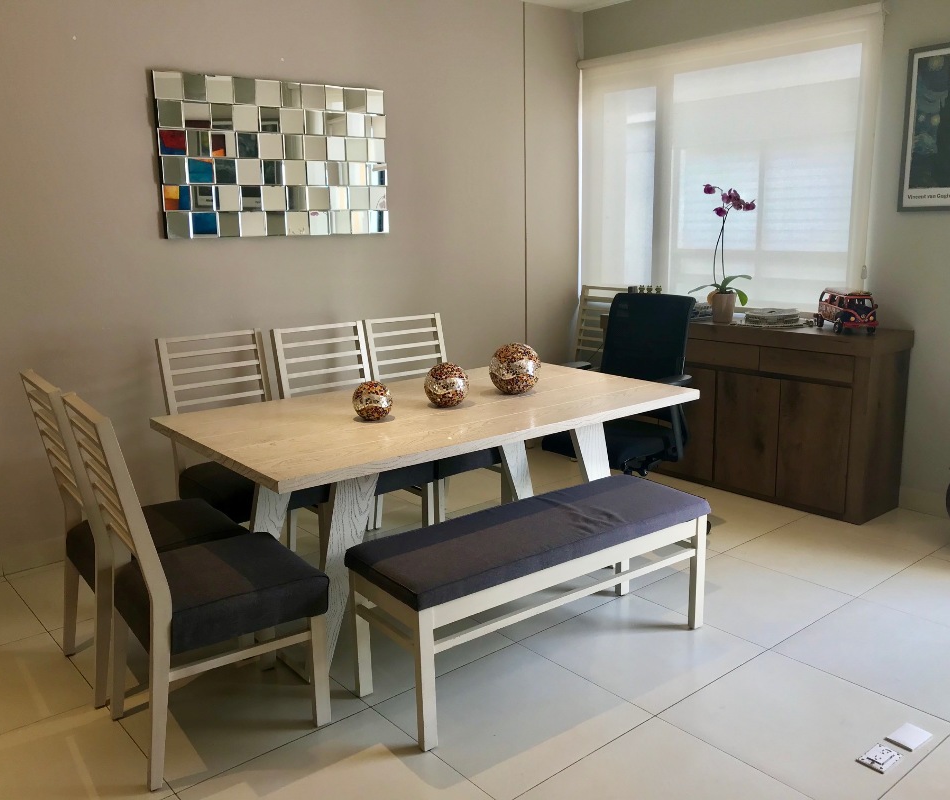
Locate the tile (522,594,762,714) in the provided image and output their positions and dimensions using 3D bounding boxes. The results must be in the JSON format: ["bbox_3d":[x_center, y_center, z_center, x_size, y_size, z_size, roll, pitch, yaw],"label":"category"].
[{"bbox_3d":[0.570,0.845,2.944,0.600,0.012,0.600,-11,15,-39],"label":"tile"}]

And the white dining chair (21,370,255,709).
[{"bbox_3d":[-1.083,0.385,2.857,0.585,0.995,0.440,-10,15,-36],"label":"white dining chair"}]

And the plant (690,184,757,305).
[{"bbox_3d":[1.320,-0.789,4.561,0.230,0.690,0.280,-11,15,-39],"label":"plant"}]

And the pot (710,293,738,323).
[{"bbox_3d":[1.290,-0.480,4.490,0.125,0.150,0.125,-1,12,0],"label":"pot"}]

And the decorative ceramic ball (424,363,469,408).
[{"bbox_3d":[-0.106,-0.057,3.218,0.164,0.164,0.164,-1,12,0],"label":"decorative ceramic ball"}]

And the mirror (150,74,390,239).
[{"bbox_3d":[-0.925,-1.162,4.169,1.205,0.730,0.050,-11,15,-39],"label":"mirror"}]

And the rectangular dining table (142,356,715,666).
[{"bbox_3d":[-0.123,0.384,3.344,1.840,0.757,1.000,-10,15,-37],"label":"rectangular dining table"}]

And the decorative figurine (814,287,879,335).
[{"bbox_3d":[1.758,-0.427,4.090,0.180,0.190,0.290,-1,12,0],"label":"decorative figurine"}]

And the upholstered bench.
[{"bbox_3d":[0.212,0.628,2.845,1.215,0.475,0.410,-10,15,-35],"label":"upholstered bench"}]

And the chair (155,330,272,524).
[{"bbox_3d":[-0.925,0.247,3.506,0.450,1.000,0.580,-10,15,-37],"label":"chair"}]

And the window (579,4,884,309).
[{"bbox_3d":[1.279,-1.248,4.790,0.100,1.455,1.890,-11,15,-38],"label":"window"}]

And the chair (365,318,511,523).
[{"bbox_3d":[-0.186,0.119,4.024,0.450,1.000,0.580,-10,15,-35],"label":"chair"}]

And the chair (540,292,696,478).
[{"bbox_3d":[0.669,0.062,4.052,0.680,1.060,0.660,-13,16,-43],"label":"chair"}]

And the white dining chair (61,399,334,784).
[{"bbox_3d":[-0.763,0.462,2.460,0.585,0.995,0.440,-10,15,-36],"label":"white dining chair"}]

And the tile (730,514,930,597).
[{"bbox_3d":[1.495,0.666,3.687,0.600,0.010,0.600,-11,15,-38],"label":"tile"}]

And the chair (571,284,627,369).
[{"bbox_3d":[0.646,-0.181,5.346,0.580,1.000,0.450,-11,15,-38],"label":"chair"}]

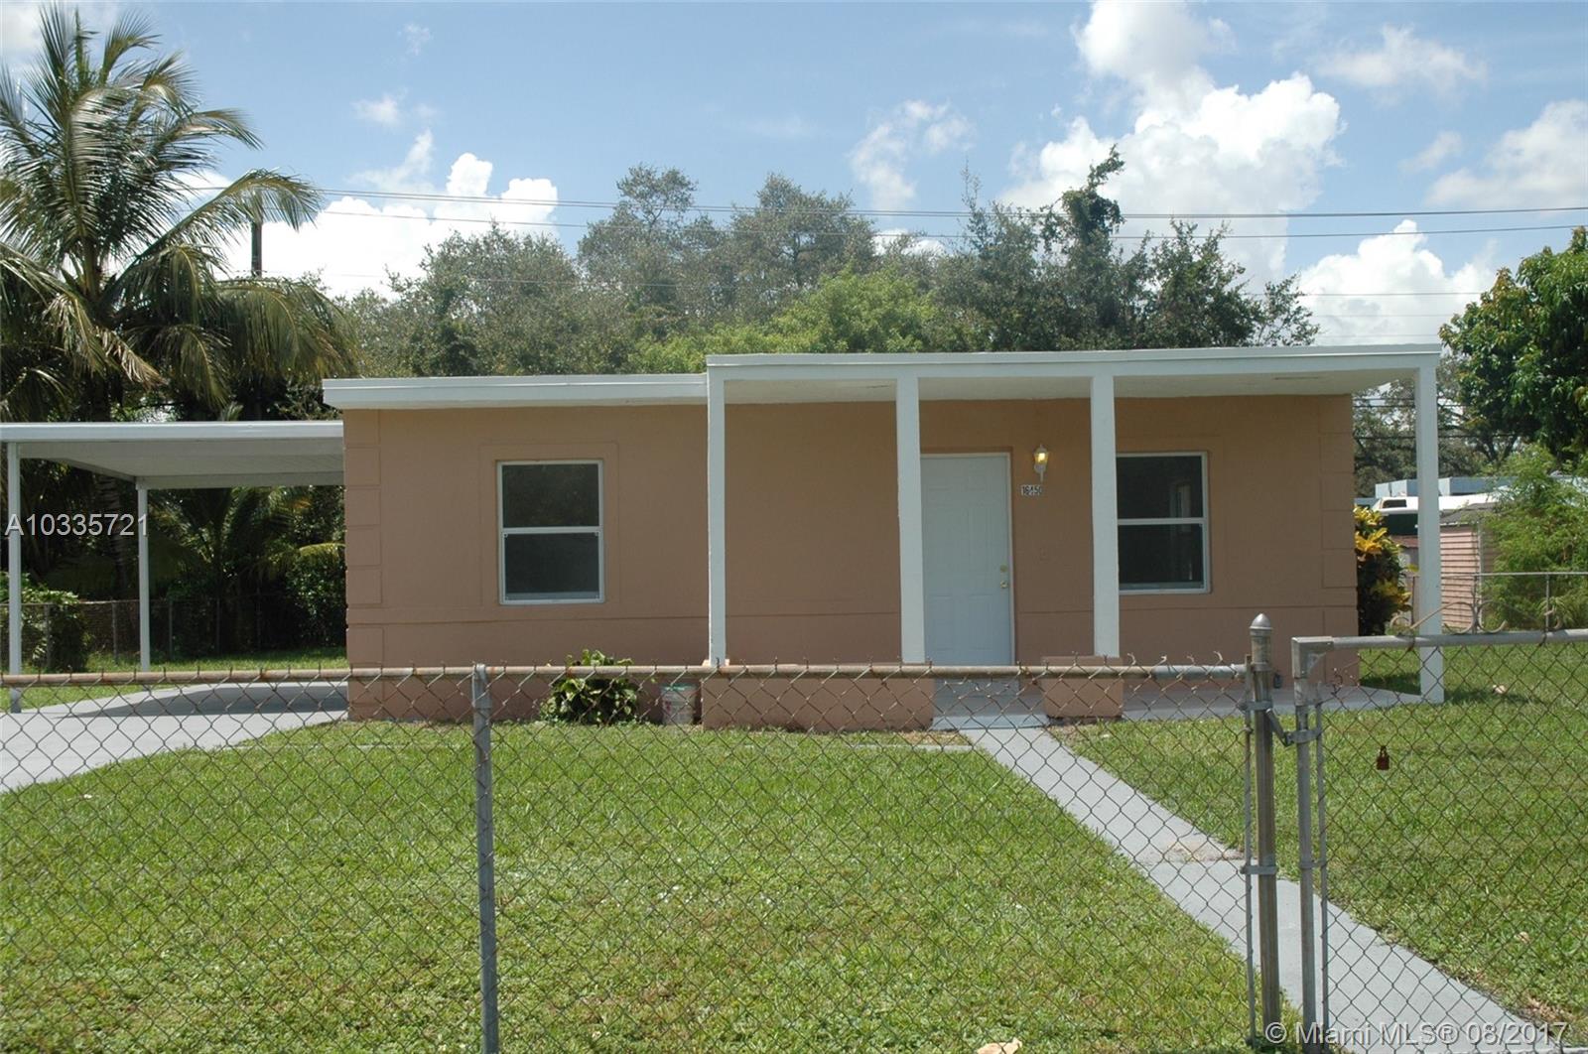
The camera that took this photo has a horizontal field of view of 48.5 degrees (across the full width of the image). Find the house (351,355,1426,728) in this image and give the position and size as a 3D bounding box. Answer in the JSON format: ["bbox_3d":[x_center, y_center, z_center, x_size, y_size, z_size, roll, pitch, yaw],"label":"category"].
[{"bbox_3d":[0.532,0.205,18.206,9.272,2.997,8.200,-1,-1,-1],"label":"house"}]

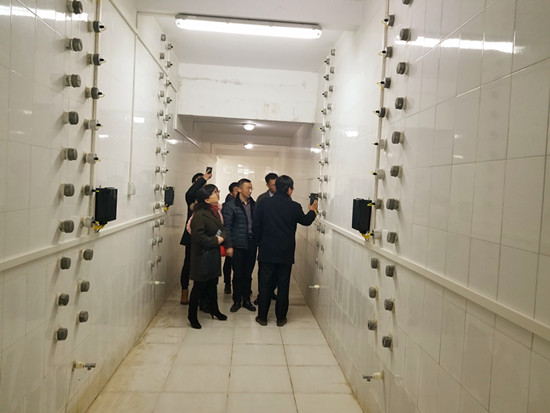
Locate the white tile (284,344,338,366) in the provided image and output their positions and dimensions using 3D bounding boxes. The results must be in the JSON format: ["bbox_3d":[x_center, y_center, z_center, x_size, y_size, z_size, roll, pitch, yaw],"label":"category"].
[{"bbox_3d":[0.337,1.451,4.006,0.471,0.010,0.498,2,3,-4],"label":"white tile"}]

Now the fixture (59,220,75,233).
[{"bbox_3d":[-1.153,0.115,2.294,0.062,0.070,0.070,3,3,-4],"label":"fixture"}]

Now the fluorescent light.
[{"bbox_3d":[-0.223,-1.548,3.553,1.265,0.090,0.110,3,2,-4],"label":"fluorescent light"}]

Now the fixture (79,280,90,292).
[{"bbox_3d":[-1.211,0.512,2.631,0.058,0.070,0.070,3,2,-4],"label":"fixture"}]

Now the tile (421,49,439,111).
[{"bbox_3d":[0.811,-0.657,2.150,0.010,0.305,0.200,3,2,-4],"label":"tile"}]

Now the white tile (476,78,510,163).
[{"bbox_3d":[0.828,-0.323,1.561,0.010,0.303,0.198,2,3,-4],"label":"white tile"}]

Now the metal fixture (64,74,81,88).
[{"bbox_3d":[-1.136,-0.703,2.318,0.058,0.070,0.070,3,2,-4],"label":"metal fixture"}]

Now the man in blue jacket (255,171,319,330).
[{"bbox_3d":[0.122,0.509,4.911,0.680,1.745,0.450,3,3,16],"label":"man in blue jacket"}]

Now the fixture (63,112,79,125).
[{"bbox_3d":[-1.123,-0.480,2.267,0.065,0.070,0.070,3,3,-4],"label":"fixture"}]

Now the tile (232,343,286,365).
[{"bbox_3d":[-0.157,1.419,3.952,0.506,0.010,0.499,3,3,-4],"label":"tile"}]

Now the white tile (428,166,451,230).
[{"bbox_3d":[0.787,-0.037,1.964,0.010,0.303,0.198,2,3,-4],"label":"white tile"}]

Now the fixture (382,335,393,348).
[{"bbox_3d":[0.671,0.799,2.455,0.052,0.070,0.070,3,3,-4],"label":"fixture"}]

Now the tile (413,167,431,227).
[{"bbox_3d":[0.773,-0.046,2.158,0.010,0.303,0.198,2,3,-4],"label":"tile"}]

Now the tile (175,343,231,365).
[{"bbox_3d":[-0.660,1.397,3.916,0.502,0.010,0.499,3,3,-4],"label":"tile"}]

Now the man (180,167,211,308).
[{"bbox_3d":[-1.061,0.402,5.516,0.500,1.790,0.520,2,3,-13],"label":"man"}]

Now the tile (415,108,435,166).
[{"bbox_3d":[0.778,-0.347,2.112,0.010,0.298,0.192,3,3,-4],"label":"tile"}]

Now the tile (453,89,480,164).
[{"bbox_3d":[0.821,-0.333,1.767,0.010,0.305,0.200,3,2,-4],"label":"tile"}]

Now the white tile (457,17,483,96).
[{"bbox_3d":[0.828,-0.636,1.742,0.010,0.303,0.198,2,3,-4],"label":"white tile"}]

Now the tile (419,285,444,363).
[{"bbox_3d":[0.759,0.572,1.991,0.010,0.303,0.198,2,3,-4],"label":"tile"}]

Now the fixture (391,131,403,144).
[{"bbox_3d":[0.743,-0.414,2.501,0.058,0.070,0.070,3,2,-4],"label":"fixture"}]

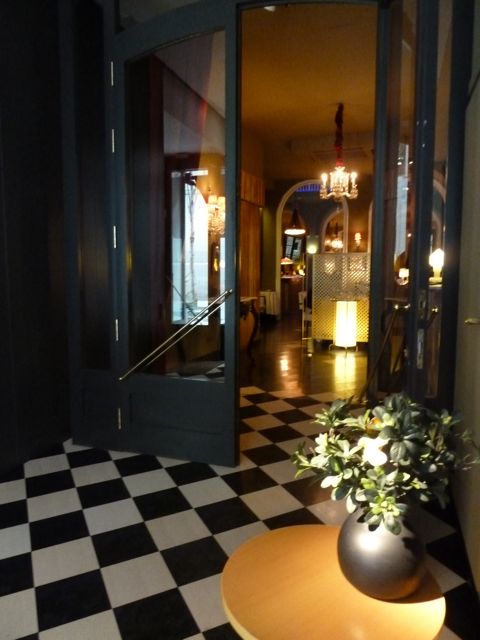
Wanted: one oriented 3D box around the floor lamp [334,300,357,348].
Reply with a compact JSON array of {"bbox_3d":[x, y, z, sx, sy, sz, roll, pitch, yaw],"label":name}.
[{"bbox_3d":[1.557,0.092,6.820,0.350,0.750,0.350,-1,9,0],"label":"floor lamp"}]

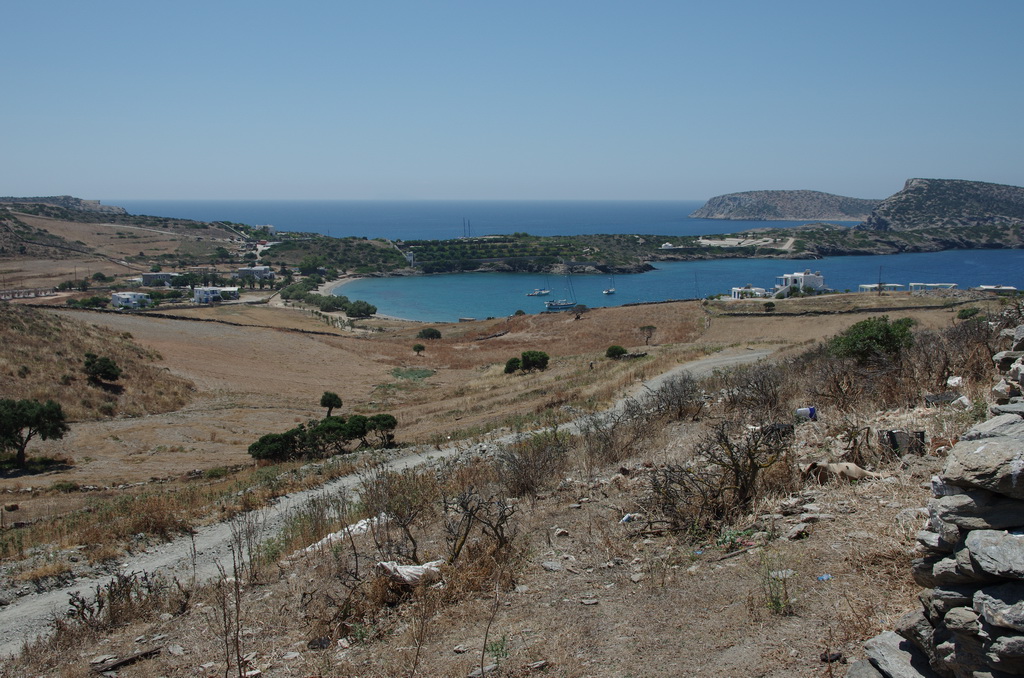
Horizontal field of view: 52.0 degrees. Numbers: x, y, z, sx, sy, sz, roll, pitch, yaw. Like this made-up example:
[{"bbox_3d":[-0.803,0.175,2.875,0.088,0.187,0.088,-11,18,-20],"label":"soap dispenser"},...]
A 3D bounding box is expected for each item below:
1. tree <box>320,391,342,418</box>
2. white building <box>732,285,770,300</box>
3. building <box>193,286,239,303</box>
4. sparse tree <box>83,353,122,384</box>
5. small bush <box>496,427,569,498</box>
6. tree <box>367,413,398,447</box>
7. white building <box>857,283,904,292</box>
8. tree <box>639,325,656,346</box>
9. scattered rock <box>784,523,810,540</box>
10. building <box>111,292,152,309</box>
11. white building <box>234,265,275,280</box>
[{"bbox_3d":[-23.310,8.450,135.750,2.600,3.400,2.600,0,8,0],"label":"tree"},{"bbox_3d":[75.759,-14.737,335.000,12.000,4.500,8.000,0,8,0],"label":"white building"},{"bbox_3d":[-138.970,-20.590,495.470,21.500,7.000,10.500,-3,8,-18],"label":"building"},{"bbox_3d":[-50.210,3.570,128.490,4.200,3.800,3.900,-3,8,-21],"label":"sparse tree"},{"bbox_3d":[0.224,1.352,11.500,0.800,0.790,0.750,0,8,0],"label":"small bush"},{"bbox_3d":[-10.235,7.152,83.000,2.550,2.700,2.500,0,8,0],"label":"tree"},{"bbox_3d":[121.384,-16.918,345.000,15.000,3.100,6.500,0,8,0],"label":"white building"},{"bbox_3d":[24.940,-0.660,193.400,3.100,3.900,2.900,0,8,0],"label":"tree"},{"bbox_3d":[1.930,1.301,7.100,0.175,0.090,0.160,0,8,0],"label":"scattered rock"},{"bbox_3d":[-169.200,-17.190,467.000,14.000,6.200,11.000,-6,9,-35],"label":"building"},{"bbox_3d":[-152.000,-39.320,620.440,22.500,6.800,11.000,0,8,-3],"label":"white building"}]

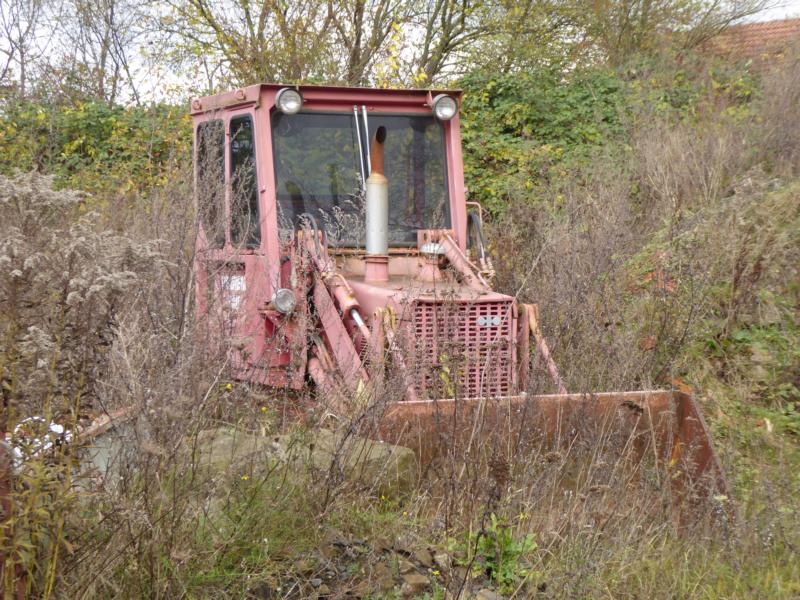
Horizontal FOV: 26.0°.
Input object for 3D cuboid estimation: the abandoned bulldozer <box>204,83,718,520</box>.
[{"bbox_3d":[0.051,-0.121,11.529,1.960,2.677,4.710,-1,2,-25],"label":"abandoned bulldozer"}]

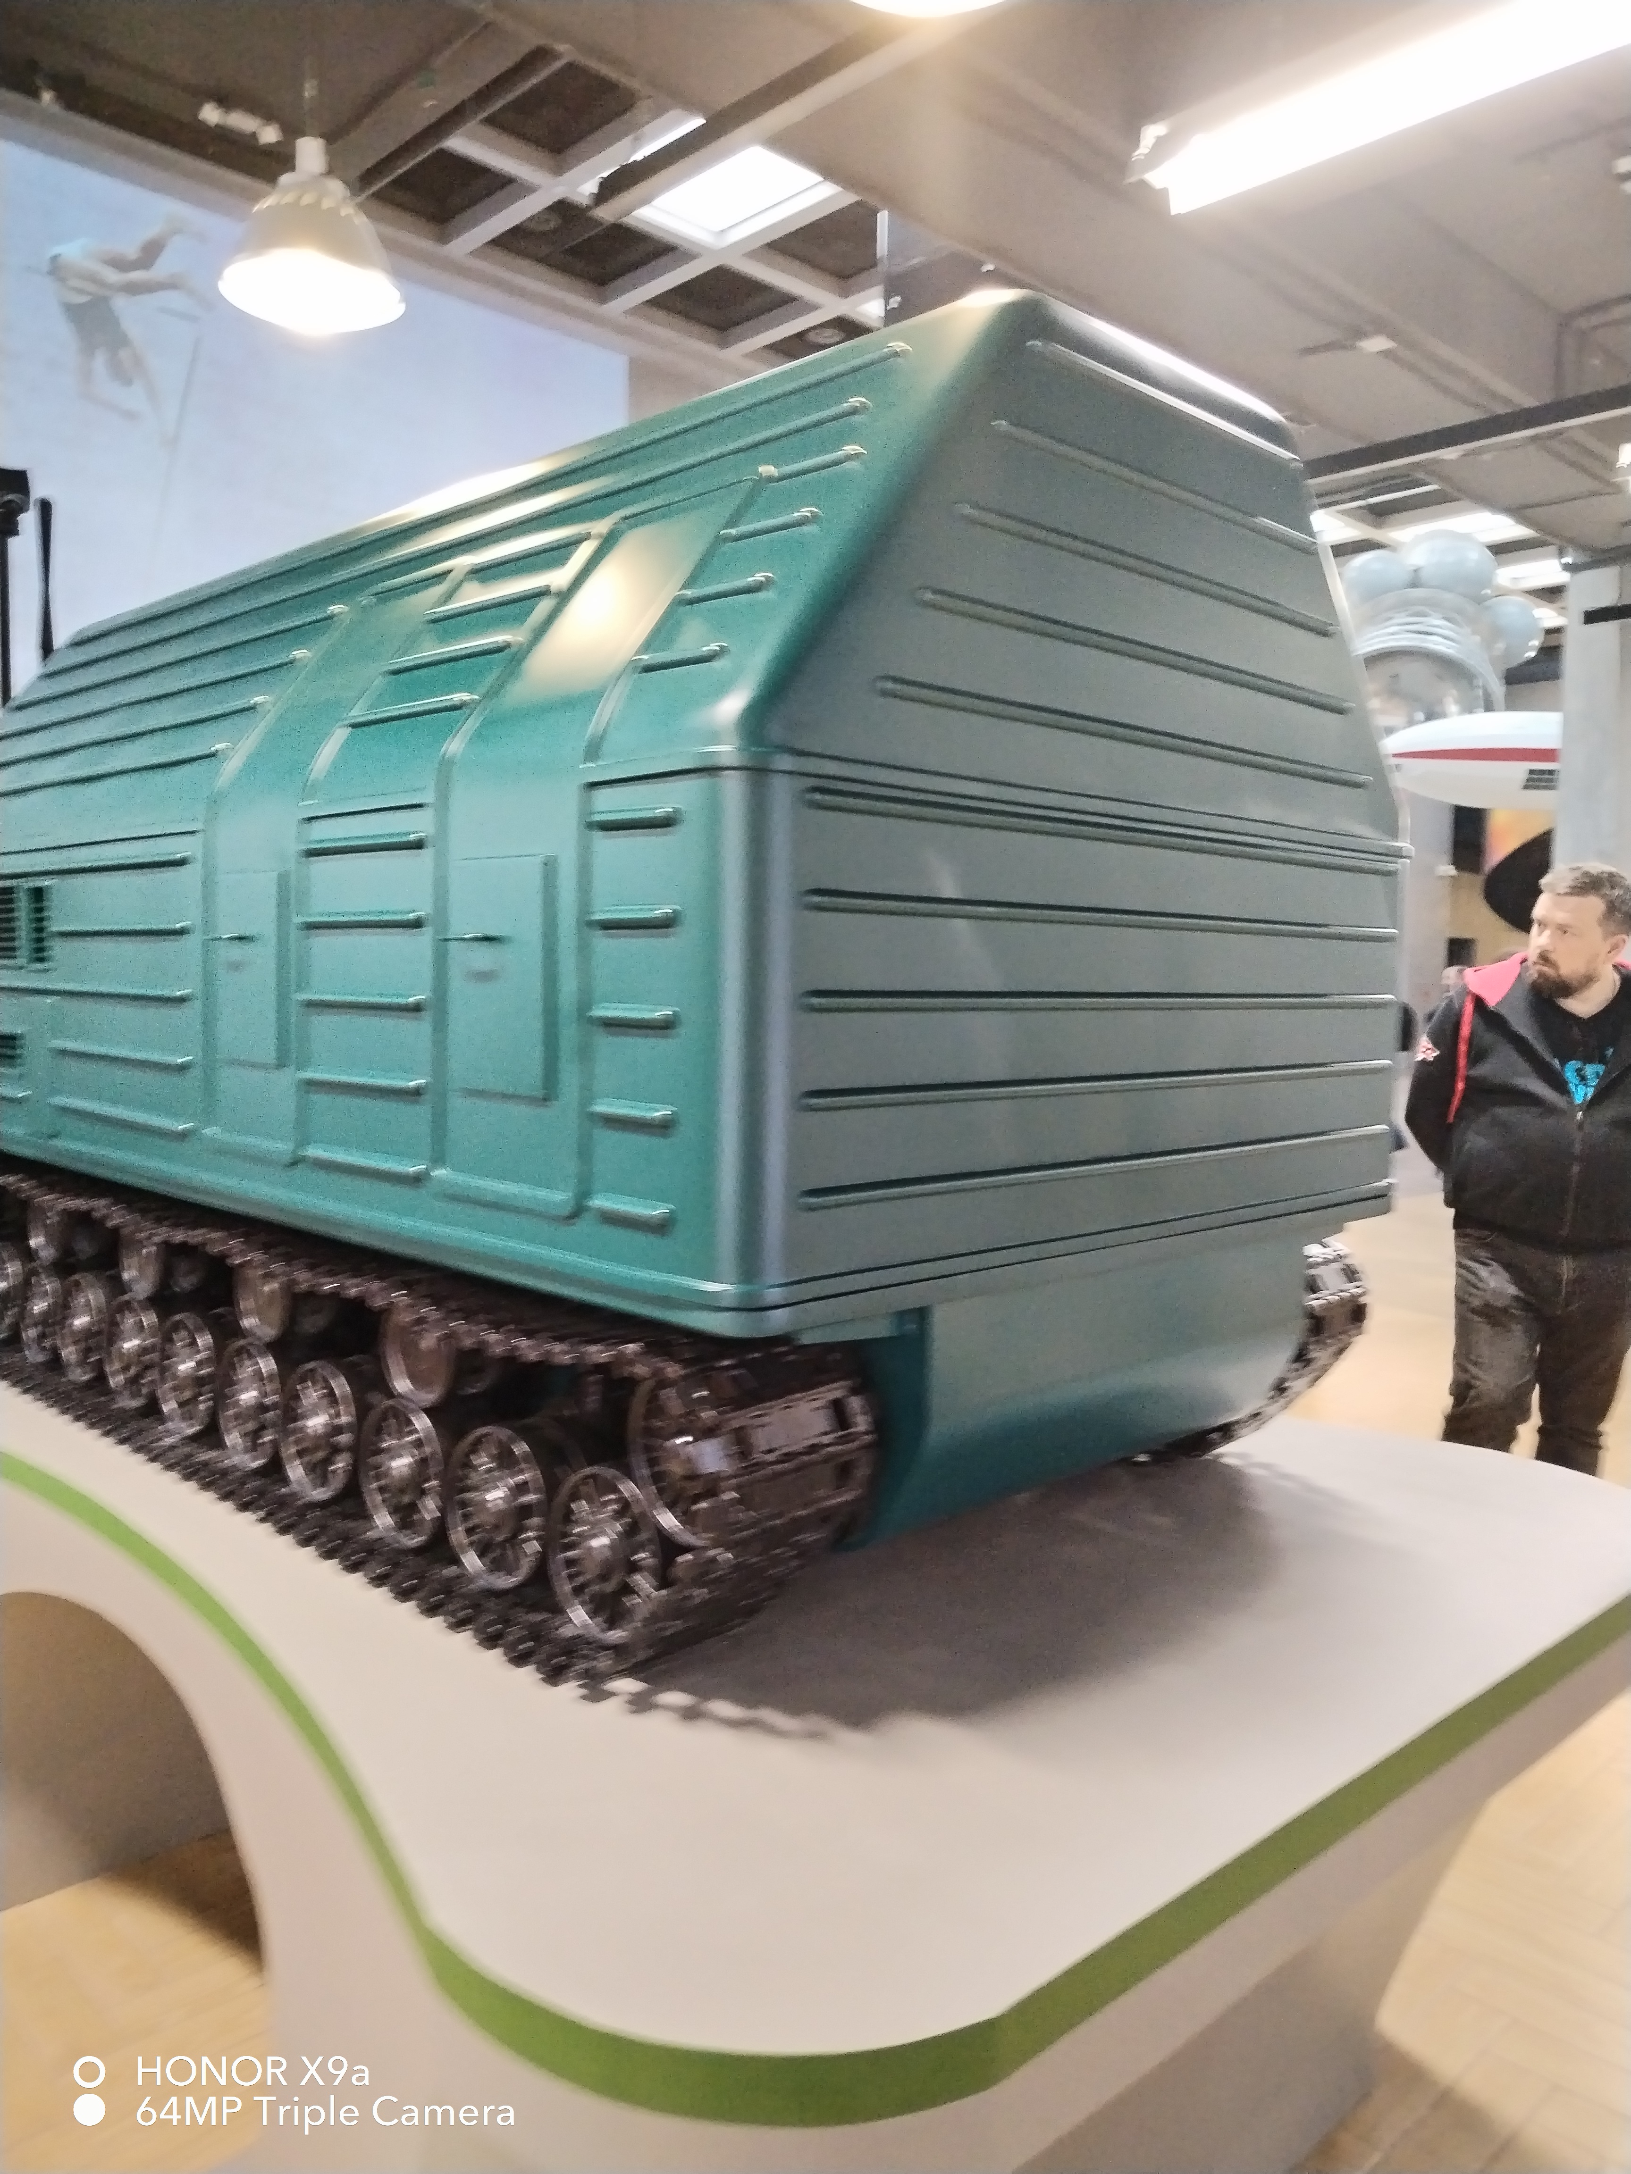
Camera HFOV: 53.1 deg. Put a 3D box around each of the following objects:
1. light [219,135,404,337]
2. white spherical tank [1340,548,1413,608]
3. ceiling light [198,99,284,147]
[{"bbox_3d":[-1.279,-2.209,4.160,0.450,0.396,0.450,1,4,0],"label":"light"},{"bbox_3d":[3.025,-2.719,8.800,0.360,0.360,0.360,-3,5,-44],"label":"white spherical tank"},{"bbox_3d":[-1.656,-2.776,4.704,0.090,0.080,0.250,5,6,44],"label":"ceiling light"}]

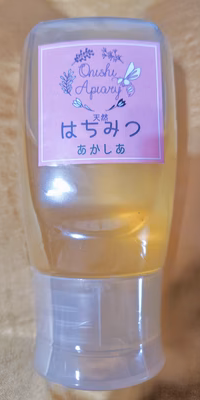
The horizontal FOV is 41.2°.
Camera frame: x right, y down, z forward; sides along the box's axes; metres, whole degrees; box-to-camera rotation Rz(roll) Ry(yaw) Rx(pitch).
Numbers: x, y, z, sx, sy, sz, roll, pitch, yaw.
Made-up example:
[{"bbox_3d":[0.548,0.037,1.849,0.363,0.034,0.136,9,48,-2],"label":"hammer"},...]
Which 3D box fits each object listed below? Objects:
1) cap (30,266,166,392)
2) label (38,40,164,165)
[{"bbox_3d":[-0.001,0.055,0.128,0.061,0.041,0.046,-1,89,0],"label":"cap"},{"bbox_3d":[0.000,-0.041,0.110,0.052,0.004,0.052,-1,87,0],"label":"label"}]

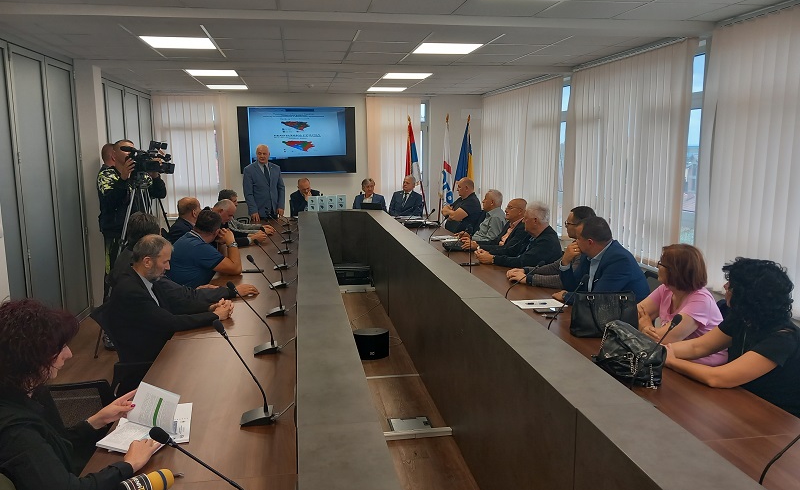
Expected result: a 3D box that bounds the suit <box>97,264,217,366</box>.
[{"bbox_3d":[-1.349,0.380,3.616,0.580,0.600,0.490,0,9,-1],"label":"suit"}]

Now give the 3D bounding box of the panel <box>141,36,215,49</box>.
[{"bbox_3d":[-2.087,-1.916,5.911,0.600,0.040,0.600,-2,9,-9],"label":"panel"}]

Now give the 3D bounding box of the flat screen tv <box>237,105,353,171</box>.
[{"bbox_3d":[-1.710,-1.751,10.510,1.930,1.100,0.070,-2,9,-9],"label":"flat screen tv"}]

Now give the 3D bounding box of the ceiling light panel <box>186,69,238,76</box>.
[{"bbox_3d":[-2.283,-2.094,7.610,0.590,0.040,0.590,-2,9,-9],"label":"ceiling light panel"}]

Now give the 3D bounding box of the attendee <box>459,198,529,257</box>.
[{"bbox_3d":[0.964,0.197,5.724,0.800,1.270,0.550,-1,9,-6],"label":"attendee"}]

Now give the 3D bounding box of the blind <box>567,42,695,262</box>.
[{"bbox_3d":[2.171,-0.880,6.322,0.110,1.980,2.360,-2,9,-9],"label":"blind"}]

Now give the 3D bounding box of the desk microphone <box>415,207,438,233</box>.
[{"bbox_3d":[0.264,-0.242,6.741,0.280,0.340,0.130,-2,9,-9],"label":"desk microphone"}]

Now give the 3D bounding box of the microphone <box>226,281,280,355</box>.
[{"bbox_3d":[-0.703,0.351,2.980,0.235,0.360,0.110,-4,9,-21],"label":"microphone"}]

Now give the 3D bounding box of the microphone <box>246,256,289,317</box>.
[{"bbox_3d":[-0.784,0.247,3.668,0.220,0.360,0.110,-3,9,-18],"label":"microphone"}]

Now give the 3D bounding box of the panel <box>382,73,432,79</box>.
[{"bbox_3d":[0.102,-2.169,7.987,0.590,0.040,0.590,-2,9,-9],"label":"panel"}]

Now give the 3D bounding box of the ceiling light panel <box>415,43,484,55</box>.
[{"bbox_3d":[0.438,-1.844,5.858,0.590,0.040,0.590,-2,9,-9],"label":"ceiling light panel"}]

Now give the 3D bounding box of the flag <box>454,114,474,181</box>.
[{"bbox_3d":[1.152,-1.573,11.116,0.380,1.500,0.200,-2,9,-9],"label":"flag"}]

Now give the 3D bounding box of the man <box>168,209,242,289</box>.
[{"bbox_3d":[-1.504,0.350,4.898,0.760,1.260,0.560,-6,10,-34],"label":"man"}]

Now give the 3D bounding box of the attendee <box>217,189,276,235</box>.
[{"bbox_3d":[-1.849,-0.016,7.327,0.760,1.260,0.540,-3,9,-15],"label":"attendee"}]

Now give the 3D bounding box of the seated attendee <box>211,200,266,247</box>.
[{"bbox_3d":[-1.857,0.121,6.608,0.830,1.240,0.520,-2,9,-9],"label":"seated attendee"}]

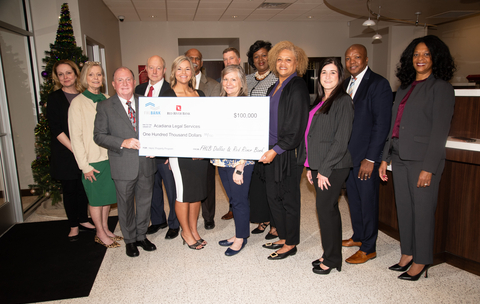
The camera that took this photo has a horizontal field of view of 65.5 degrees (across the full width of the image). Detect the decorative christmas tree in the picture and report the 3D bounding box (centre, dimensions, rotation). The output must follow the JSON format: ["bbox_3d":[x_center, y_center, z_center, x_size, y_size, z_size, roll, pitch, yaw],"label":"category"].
[{"bbox_3d":[-2.063,-0.522,4.585,1.050,2.460,1.000,-5,10,-17],"label":"decorative christmas tree"}]

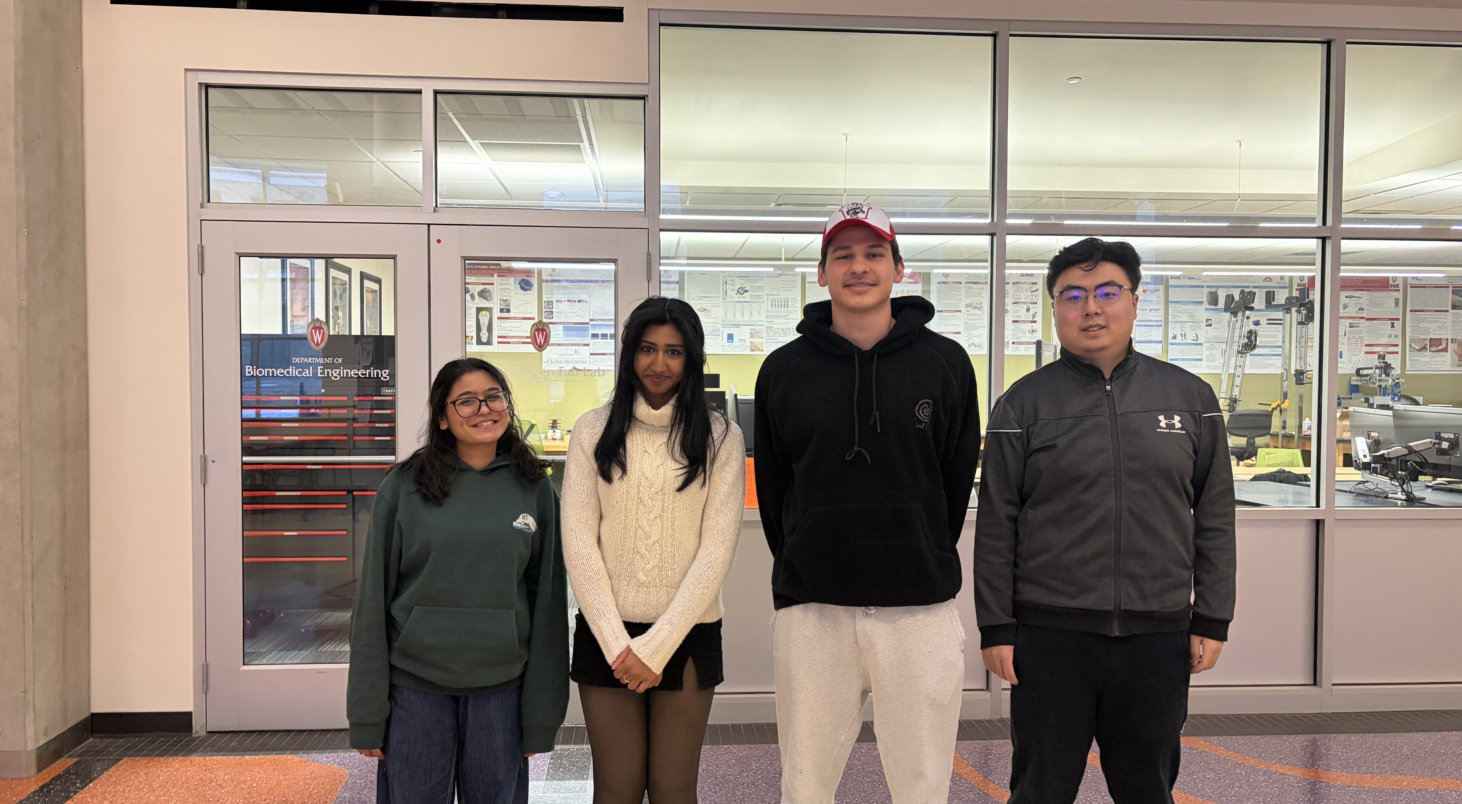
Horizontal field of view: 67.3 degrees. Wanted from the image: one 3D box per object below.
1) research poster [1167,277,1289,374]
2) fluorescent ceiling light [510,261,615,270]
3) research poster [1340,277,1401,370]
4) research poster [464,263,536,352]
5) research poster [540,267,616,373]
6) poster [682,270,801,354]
[{"bbox_3d":[5.331,-0.838,11.767,1.312,1.067,0.020,0,1,-4],"label":"research poster"},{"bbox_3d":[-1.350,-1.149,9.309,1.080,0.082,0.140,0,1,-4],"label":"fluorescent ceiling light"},{"bbox_3d":[6.661,-0.842,11.869,1.215,1.070,0.020,0,1,-4],"label":"research poster"},{"bbox_3d":[-2.577,-0.967,11.161,1.215,0.920,0.020,0,1,-4],"label":"research poster"},{"bbox_3d":[-1.227,-0.858,11.267,1.396,1.067,0.020,0,1,-4],"label":"research poster"},{"bbox_3d":[0.132,-0.940,11.369,1.195,0.903,0.020,0,1,-4],"label":"poster"}]

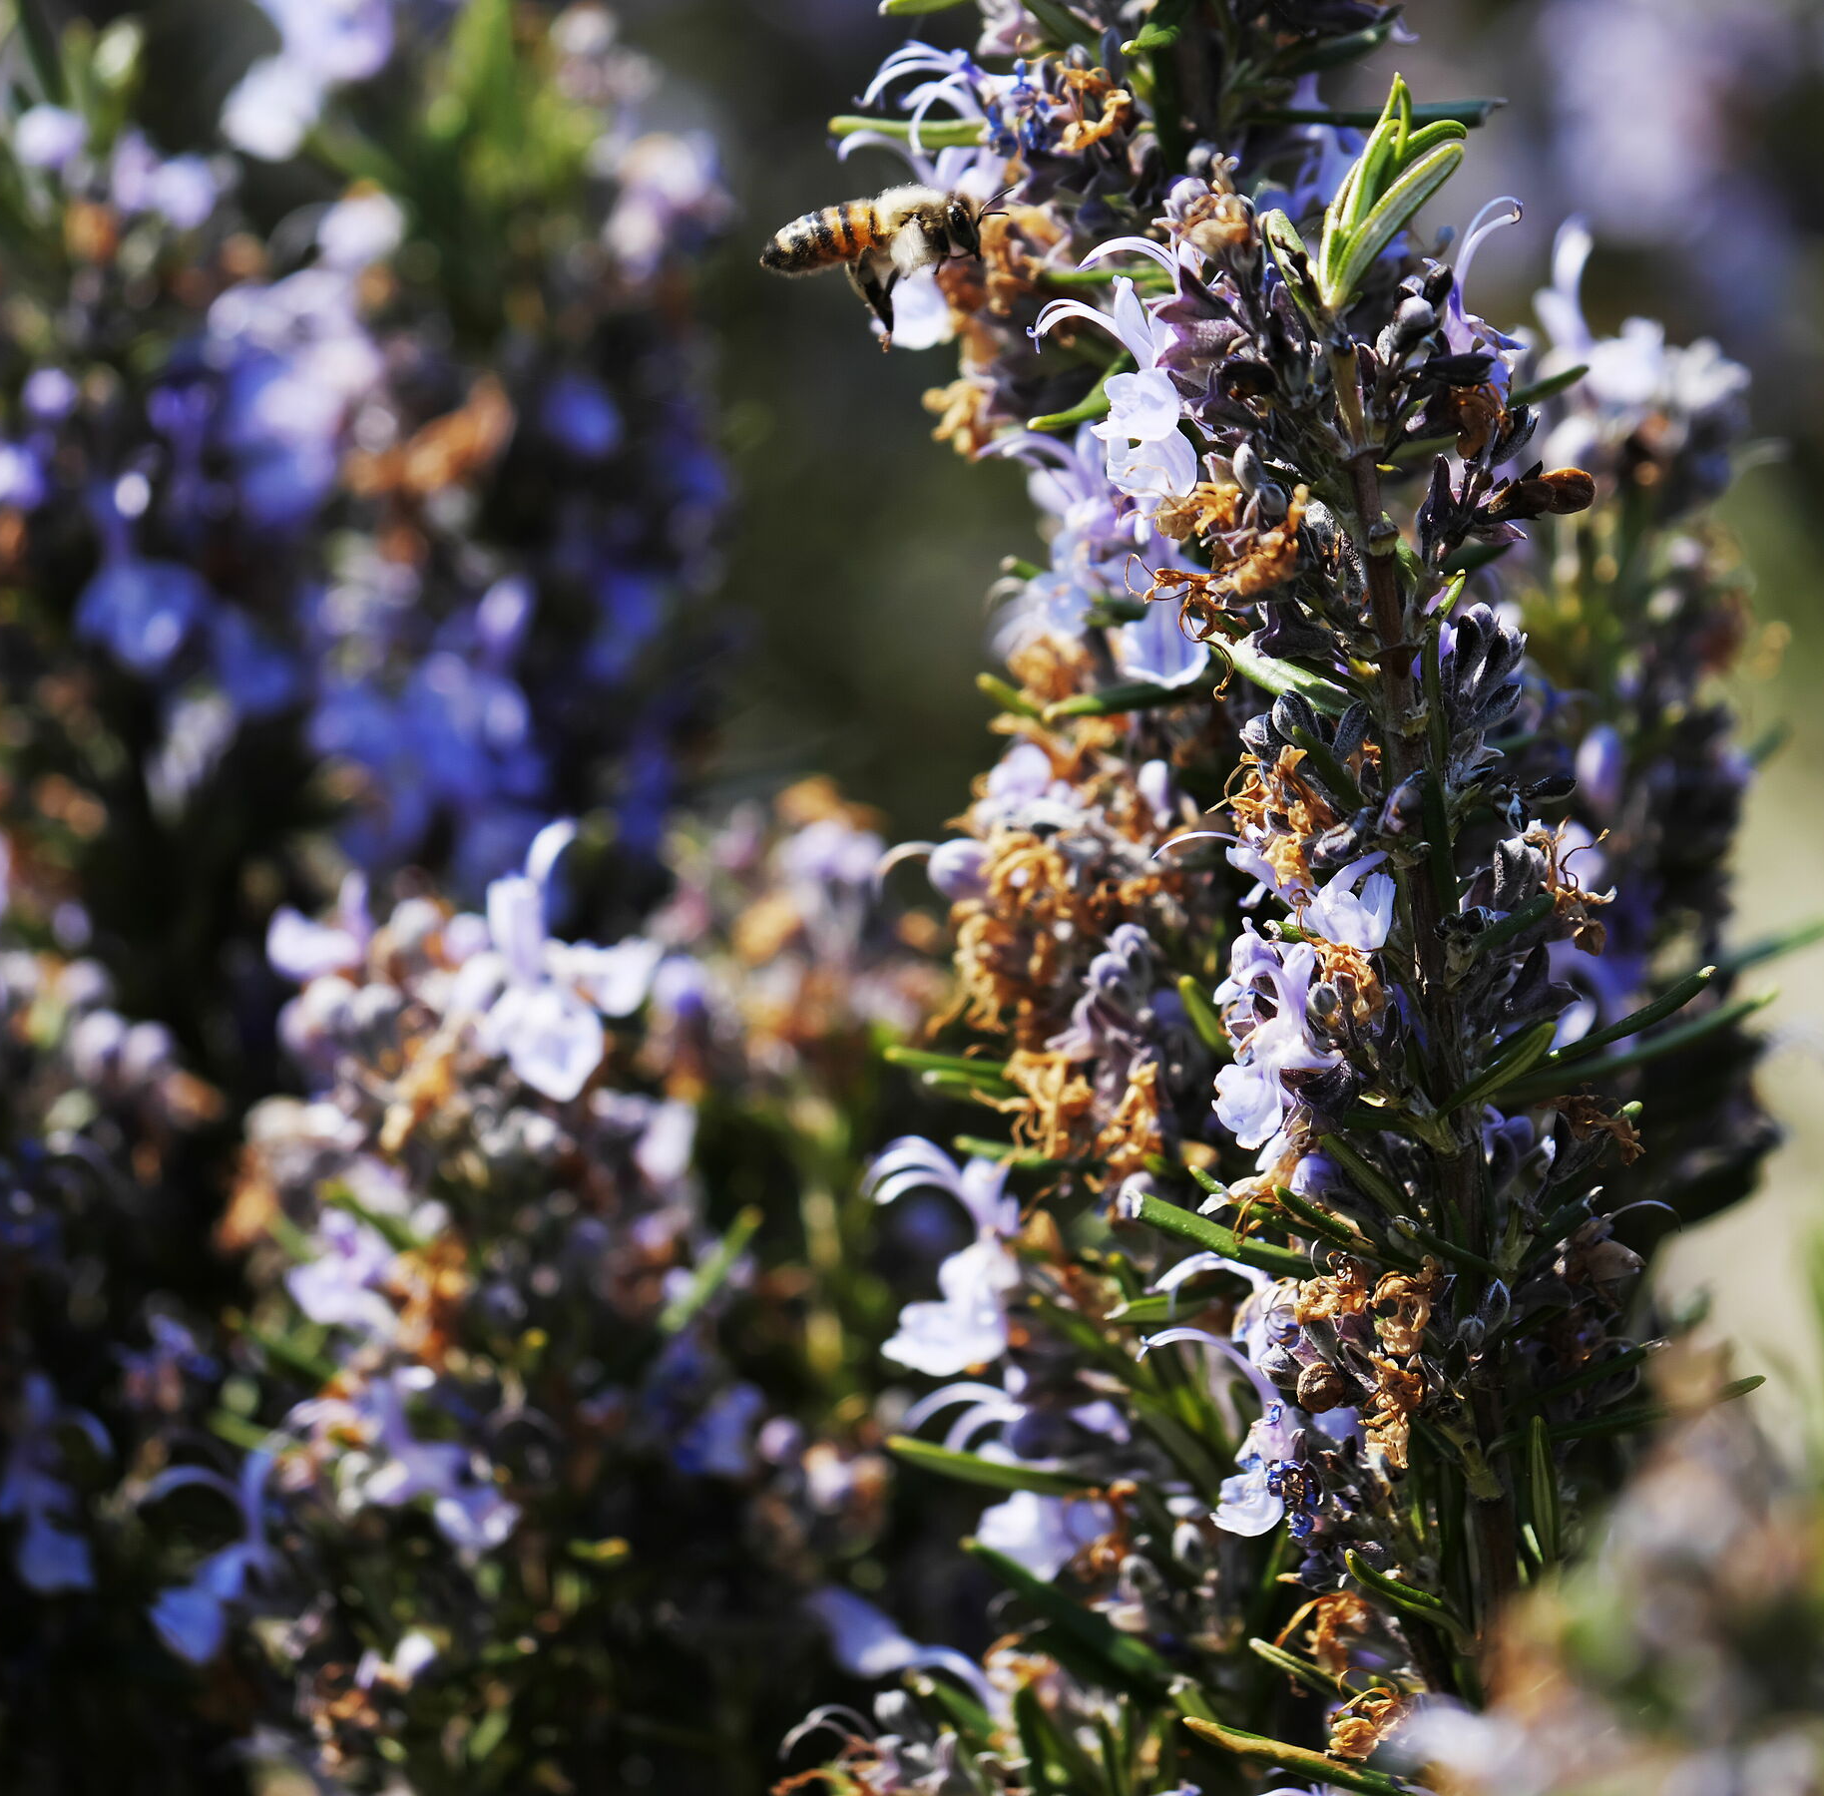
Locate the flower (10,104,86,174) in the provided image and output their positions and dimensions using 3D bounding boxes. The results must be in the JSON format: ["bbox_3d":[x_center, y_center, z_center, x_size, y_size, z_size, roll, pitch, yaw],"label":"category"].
[{"bbox_3d":[-0.054,-0.047,1.470,0.004,0.004,0.004,6,11,30],"label":"flower"}]

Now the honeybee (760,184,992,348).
[{"bbox_3d":[-0.002,-0.036,1.360,0.013,0.009,0.007,-8,10,-3],"label":"honeybee"}]

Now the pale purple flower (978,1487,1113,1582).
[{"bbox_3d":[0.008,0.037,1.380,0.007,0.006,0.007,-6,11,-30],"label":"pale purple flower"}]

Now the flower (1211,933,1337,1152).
[{"bbox_3d":[0.021,0.008,1.360,0.007,0.013,0.007,-6,11,-30],"label":"flower"}]

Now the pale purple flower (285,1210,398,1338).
[{"bbox_3d":[-0.034,0.022,1.400,0.006,0.008,0.006,-8,13,-40],"label":"pale purple flower"}]

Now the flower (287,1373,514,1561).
[{"bbox_3d":[-0.030,0.033,1.400,0.011,0.011,0.011,-9,13,-41],"label":"flower"}]

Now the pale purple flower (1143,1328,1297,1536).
[{"bbox_3d":[0.018,0.031,1.360,0.008,0.012,0.007,-4,10,-20],"label":"pale purple flower"}]

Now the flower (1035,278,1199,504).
[{"bbox_3d":[0.012,-0.029,1.360,0.009,0.013,0.007,-4,11,-23],"label":"flower"}]

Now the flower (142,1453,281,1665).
[{"bbox_3d":[-0.041,0.039,1.395,0.007,0.013,0.007,-4,11,-23],"label":"flower"}]

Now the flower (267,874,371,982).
[{"bbox_3d":[-0.035,0.002,1.410,0.006,0.006,0.006,-6,11,-30],"label":"flower"}]

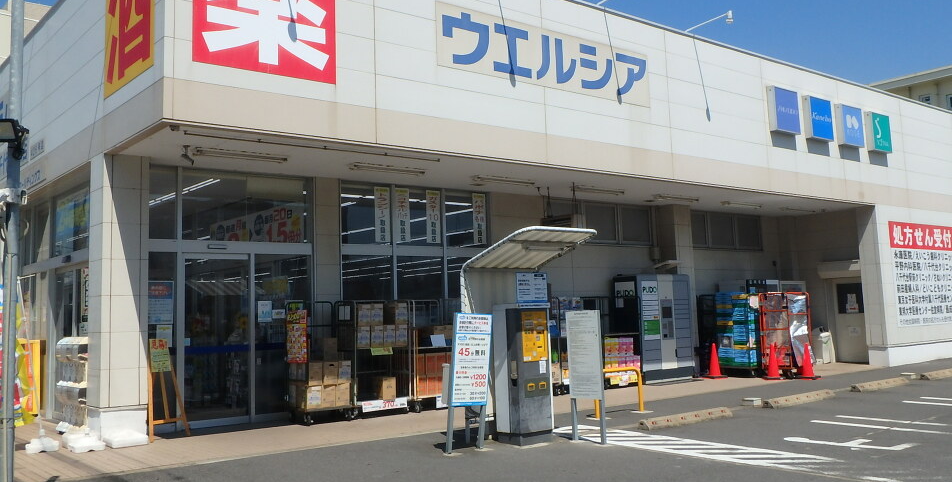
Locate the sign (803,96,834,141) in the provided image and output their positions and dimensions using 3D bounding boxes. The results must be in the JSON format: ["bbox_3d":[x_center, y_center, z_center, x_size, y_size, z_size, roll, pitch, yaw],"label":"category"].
[{"bbox_3d":[7.307,-2.590,18.169,0.911,0.897,0.162,2,-6,-39],"label":"sign"}]

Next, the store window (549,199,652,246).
[{"bbox_3d":[2.593,-0.366,17.573,3.230,0.890,0.100,2,-6,-39],"label":"store window"}]

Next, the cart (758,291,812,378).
[{"bbox_3d":[6.359,1.916,17.456,0.810,1.721,0.620,2,-6,-39],"label":"cart"}]

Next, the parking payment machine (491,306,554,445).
[{"bbox_3d":[0.552,1.520,9.846,0.514,1.575,0.412,2,-6,-39],"label":"parking payment machine"}]

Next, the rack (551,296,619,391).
[{"bbox_3d":[1.734,1.905,15.654,1.103,1.680,0.632,2,-6,-39],"label":"rack"}]

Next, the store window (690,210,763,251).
[{"bbox_3d":[5.883,-0.238,20.229,3.170,0.890,0.100,2,-6,-39],"label":"store window"}]

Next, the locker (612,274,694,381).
[{"bbox_3d":[3.616,1.768,17.222,1.640,2.106,0.680,2,-6,-39],"label":"locker"}]

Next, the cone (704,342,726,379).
[{"bbox_3d":[4.922,2.478,17.669,0.400,0.701,0.400,2,-6,-39],"label":"cone"}]

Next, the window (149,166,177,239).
[{"bbox_3d":[-4.374,-0.529,11.824,0.470,1.007,0.088,2,-6,-39],"label":"window"}]

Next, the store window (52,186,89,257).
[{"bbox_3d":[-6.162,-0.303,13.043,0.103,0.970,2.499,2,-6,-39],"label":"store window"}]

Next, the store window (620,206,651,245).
[{"bbox_3d":[3.428,-0.340,18.247,1.014,0.816,0.088,2,-6,-39],"label":"store window"}]

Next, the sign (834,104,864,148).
[{"bbox_3d":[8.330,-2.544,18.965,0.880,0.890,0.145,2,-6,-39],"label":"sign"}]

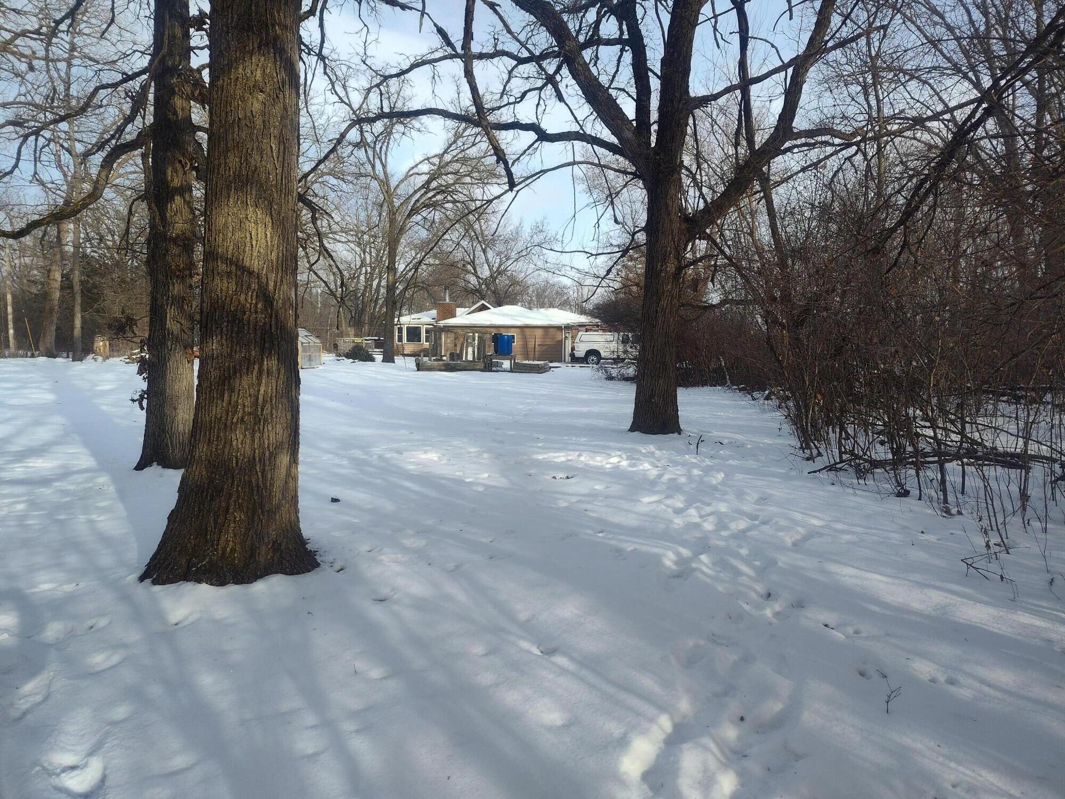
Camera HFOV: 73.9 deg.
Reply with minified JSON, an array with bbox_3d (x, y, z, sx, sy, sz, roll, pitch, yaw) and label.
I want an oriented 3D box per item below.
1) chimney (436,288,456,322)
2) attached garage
[{"bbox_3d":[-6.150,-6.750,51.000,1.150,2.550,0.950,1,5,7],"label":"chimney"},{"bbox_3d":[-1.200,-4.350,47.200,8.900,3.800,7.800,1,5,6],"label":"attached garage"}]

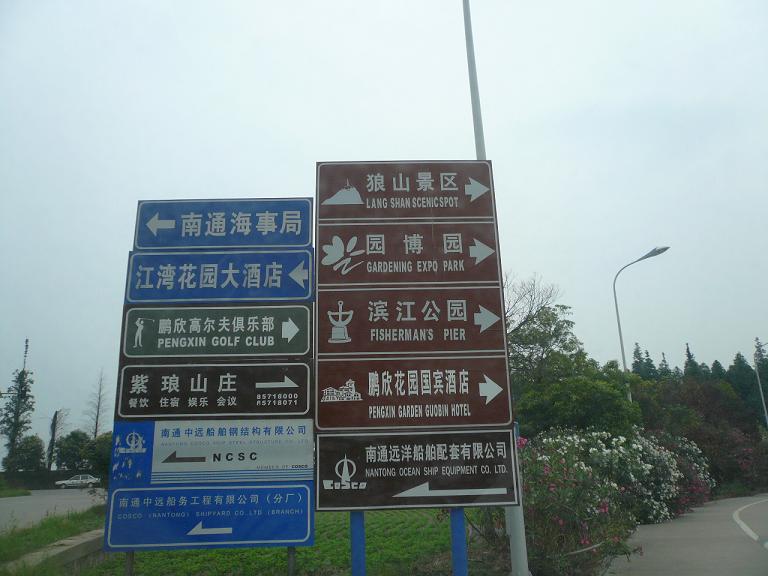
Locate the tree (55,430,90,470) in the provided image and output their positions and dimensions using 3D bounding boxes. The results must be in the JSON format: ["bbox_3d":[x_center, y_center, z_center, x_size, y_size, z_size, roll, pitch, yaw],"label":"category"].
[{"bbox_3d":[-35.310,19.217,69.677,3.658,6.318,3.658,7,-18,-25],"label":"tree"}]

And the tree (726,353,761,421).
[{"bbox_3d":[27.359,9.366,45.729,3.600,9.352,3.600,-11,-19,29],"label":"tree"}]

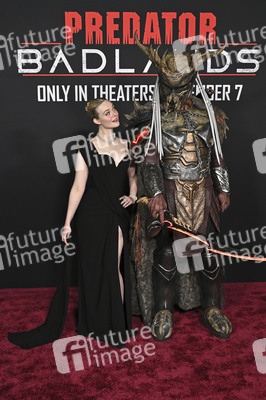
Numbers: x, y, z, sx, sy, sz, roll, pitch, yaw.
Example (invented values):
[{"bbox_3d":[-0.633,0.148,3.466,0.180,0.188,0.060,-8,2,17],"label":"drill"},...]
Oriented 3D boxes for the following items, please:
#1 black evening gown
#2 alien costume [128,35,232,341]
[{"bbox_3d":[-0.489,0.309,3.428,0.950,1.550,0.500,-3,10,-17],"label":"black evening gown"},{"bbox_3d":[0.390,-0.072,3.516,0.820,2.270,0.620,-1,10,-3],"label":"alien costume"}]

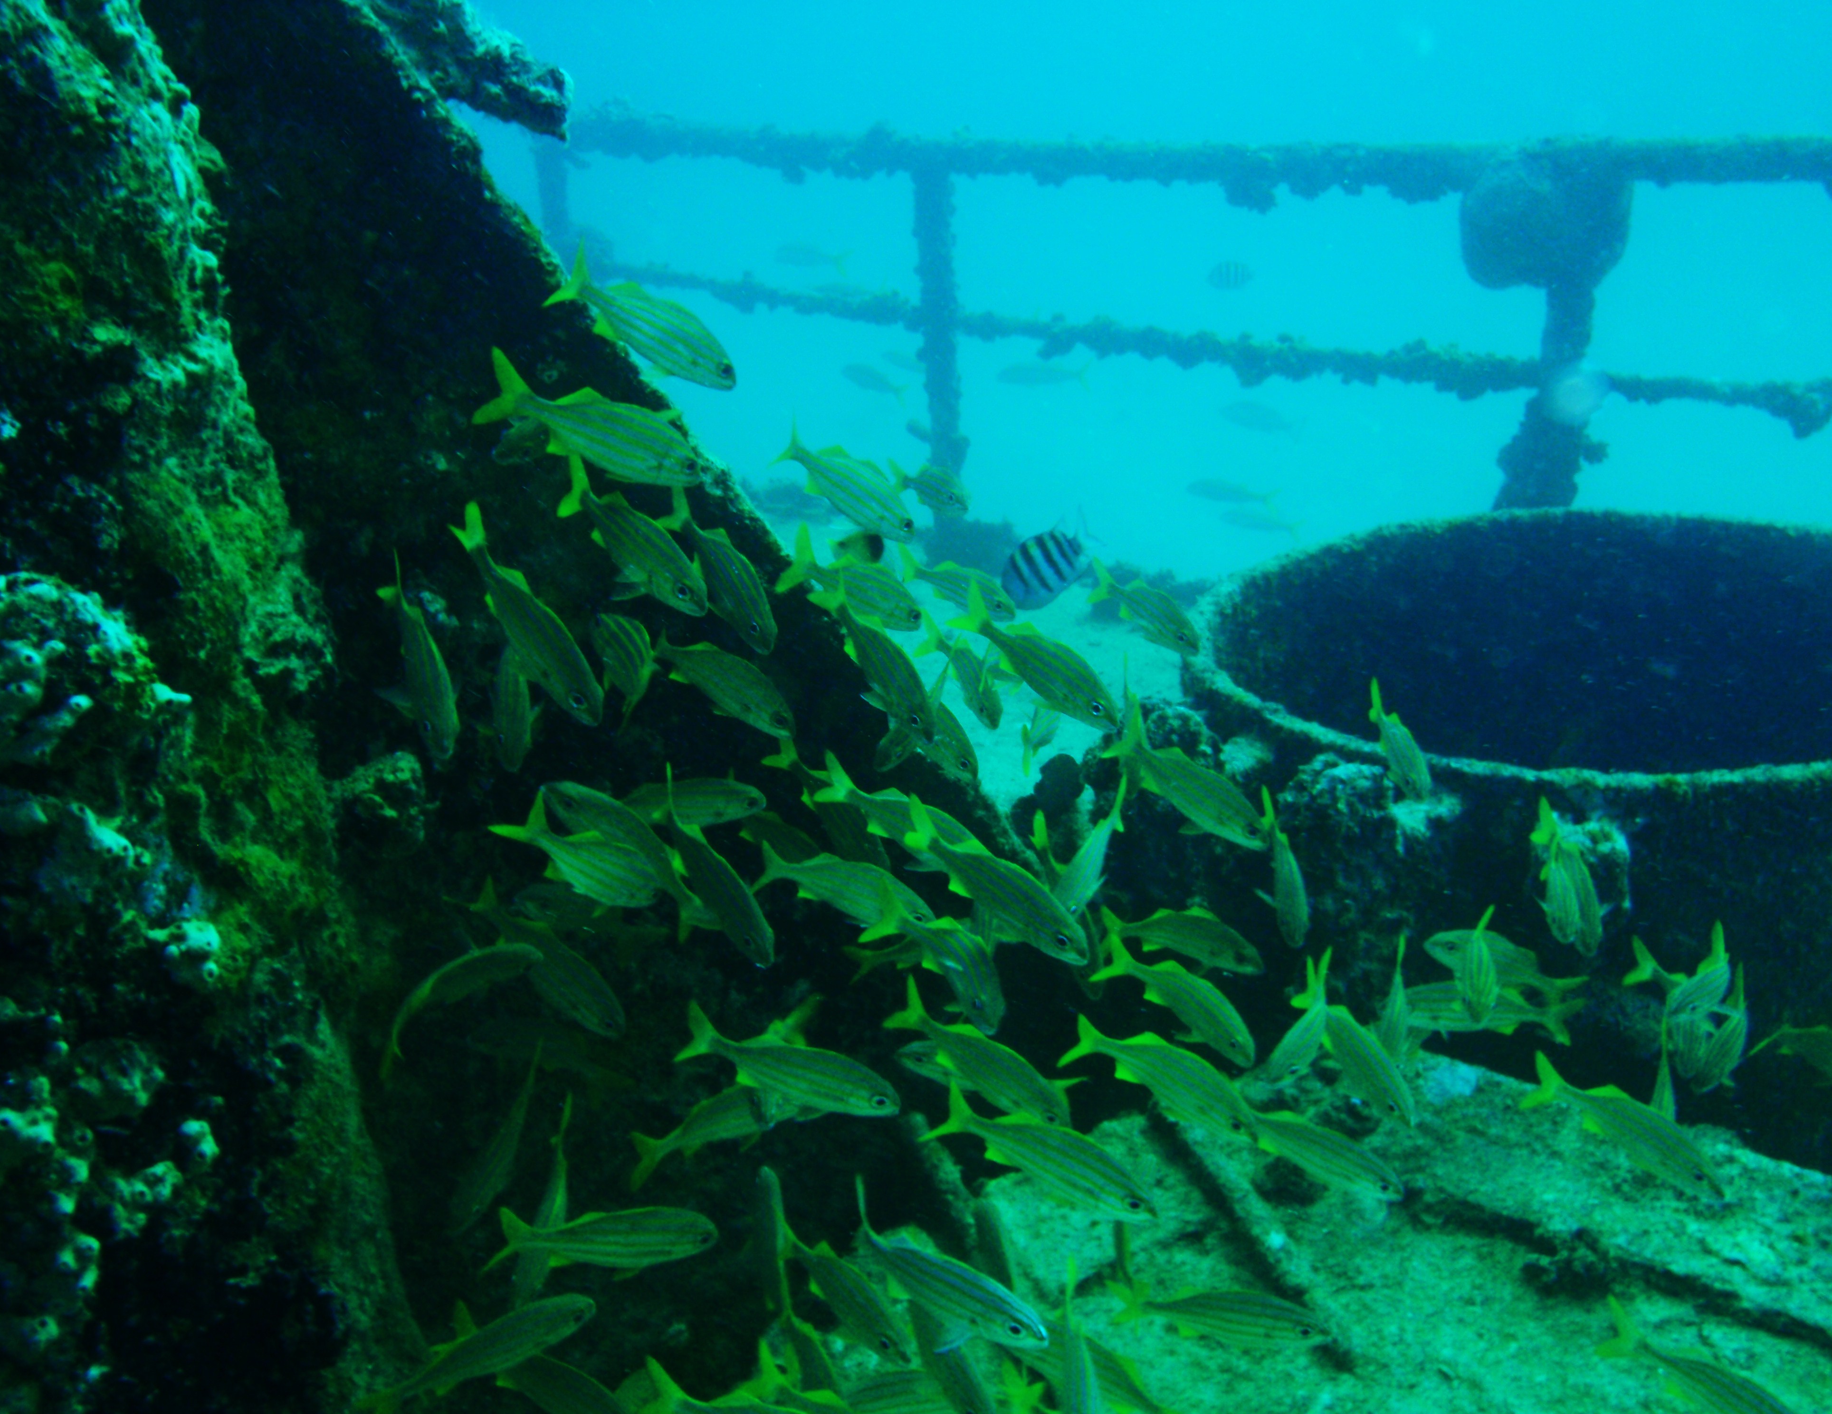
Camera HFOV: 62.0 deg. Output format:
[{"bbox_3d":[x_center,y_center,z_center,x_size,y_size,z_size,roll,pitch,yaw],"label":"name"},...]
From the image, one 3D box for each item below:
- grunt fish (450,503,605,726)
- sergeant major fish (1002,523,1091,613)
[{"bbox_3d":[-0.284,-0.069,1.120,0.064,0.195,0.033,-40,-19,32],"label":"grunt fish"},{"bbox_3d":[0.157,-0.171,1.800,0.150,0.085,0.032,-33,16,7],"label":"sergeant major fish"}]

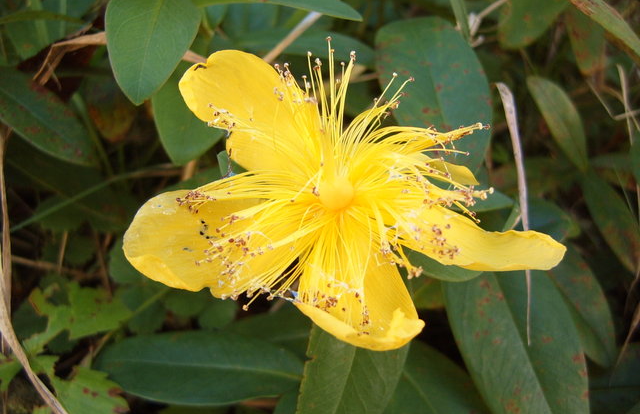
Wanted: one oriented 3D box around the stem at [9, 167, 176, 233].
[{"bbox_3d":[-0.076,-0.003,0.230,0.058,0.006,0.007,-21,74,0],"label":"stem"}]

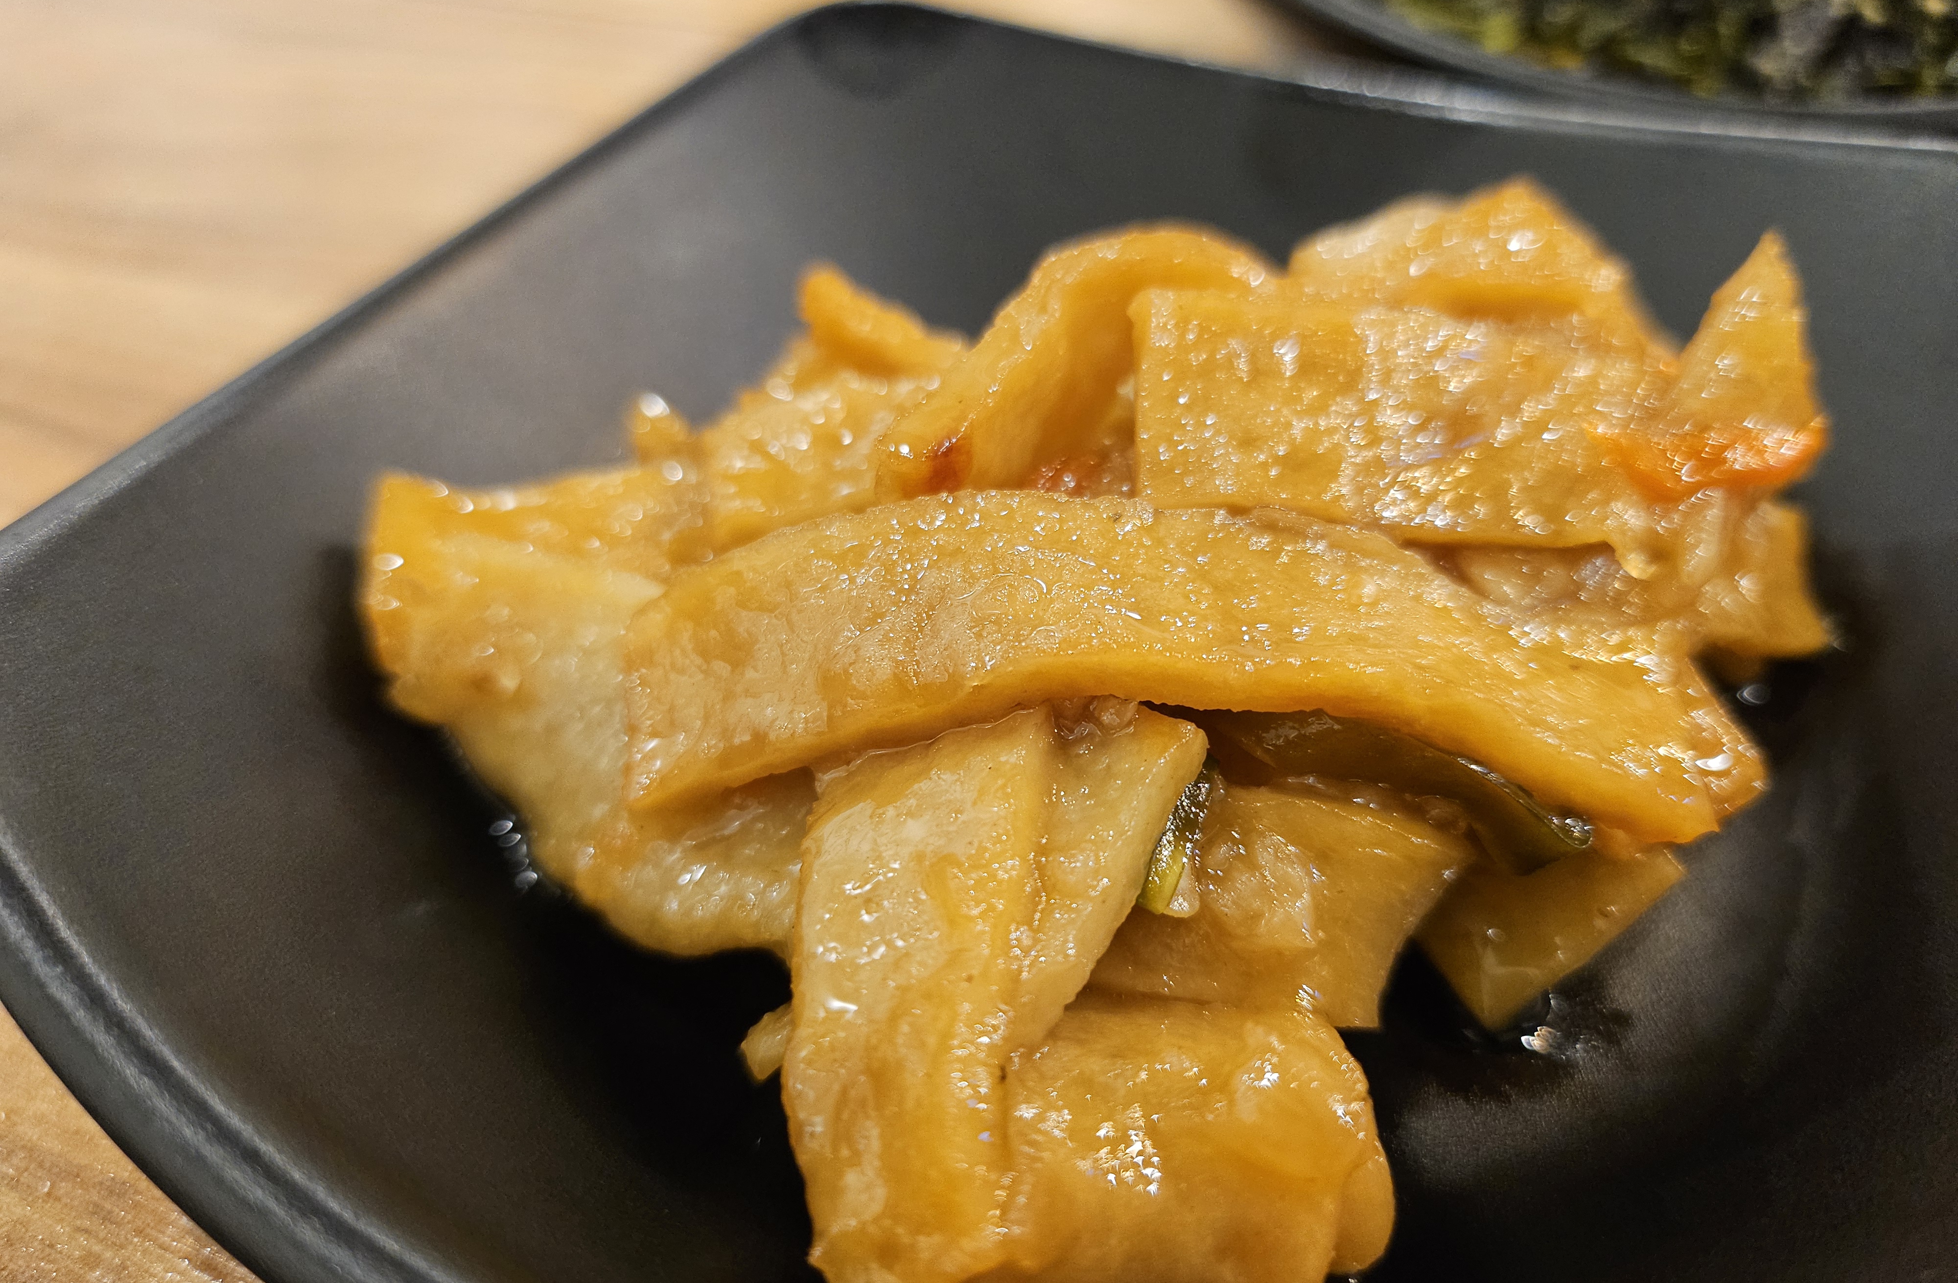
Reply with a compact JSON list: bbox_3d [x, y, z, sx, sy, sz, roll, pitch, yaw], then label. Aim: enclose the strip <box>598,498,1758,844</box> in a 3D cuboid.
[{"bbox_3d":[0.018,0.002,0.107,0.093,0.019,0.019,3,48,-4],"label":"strip"}]

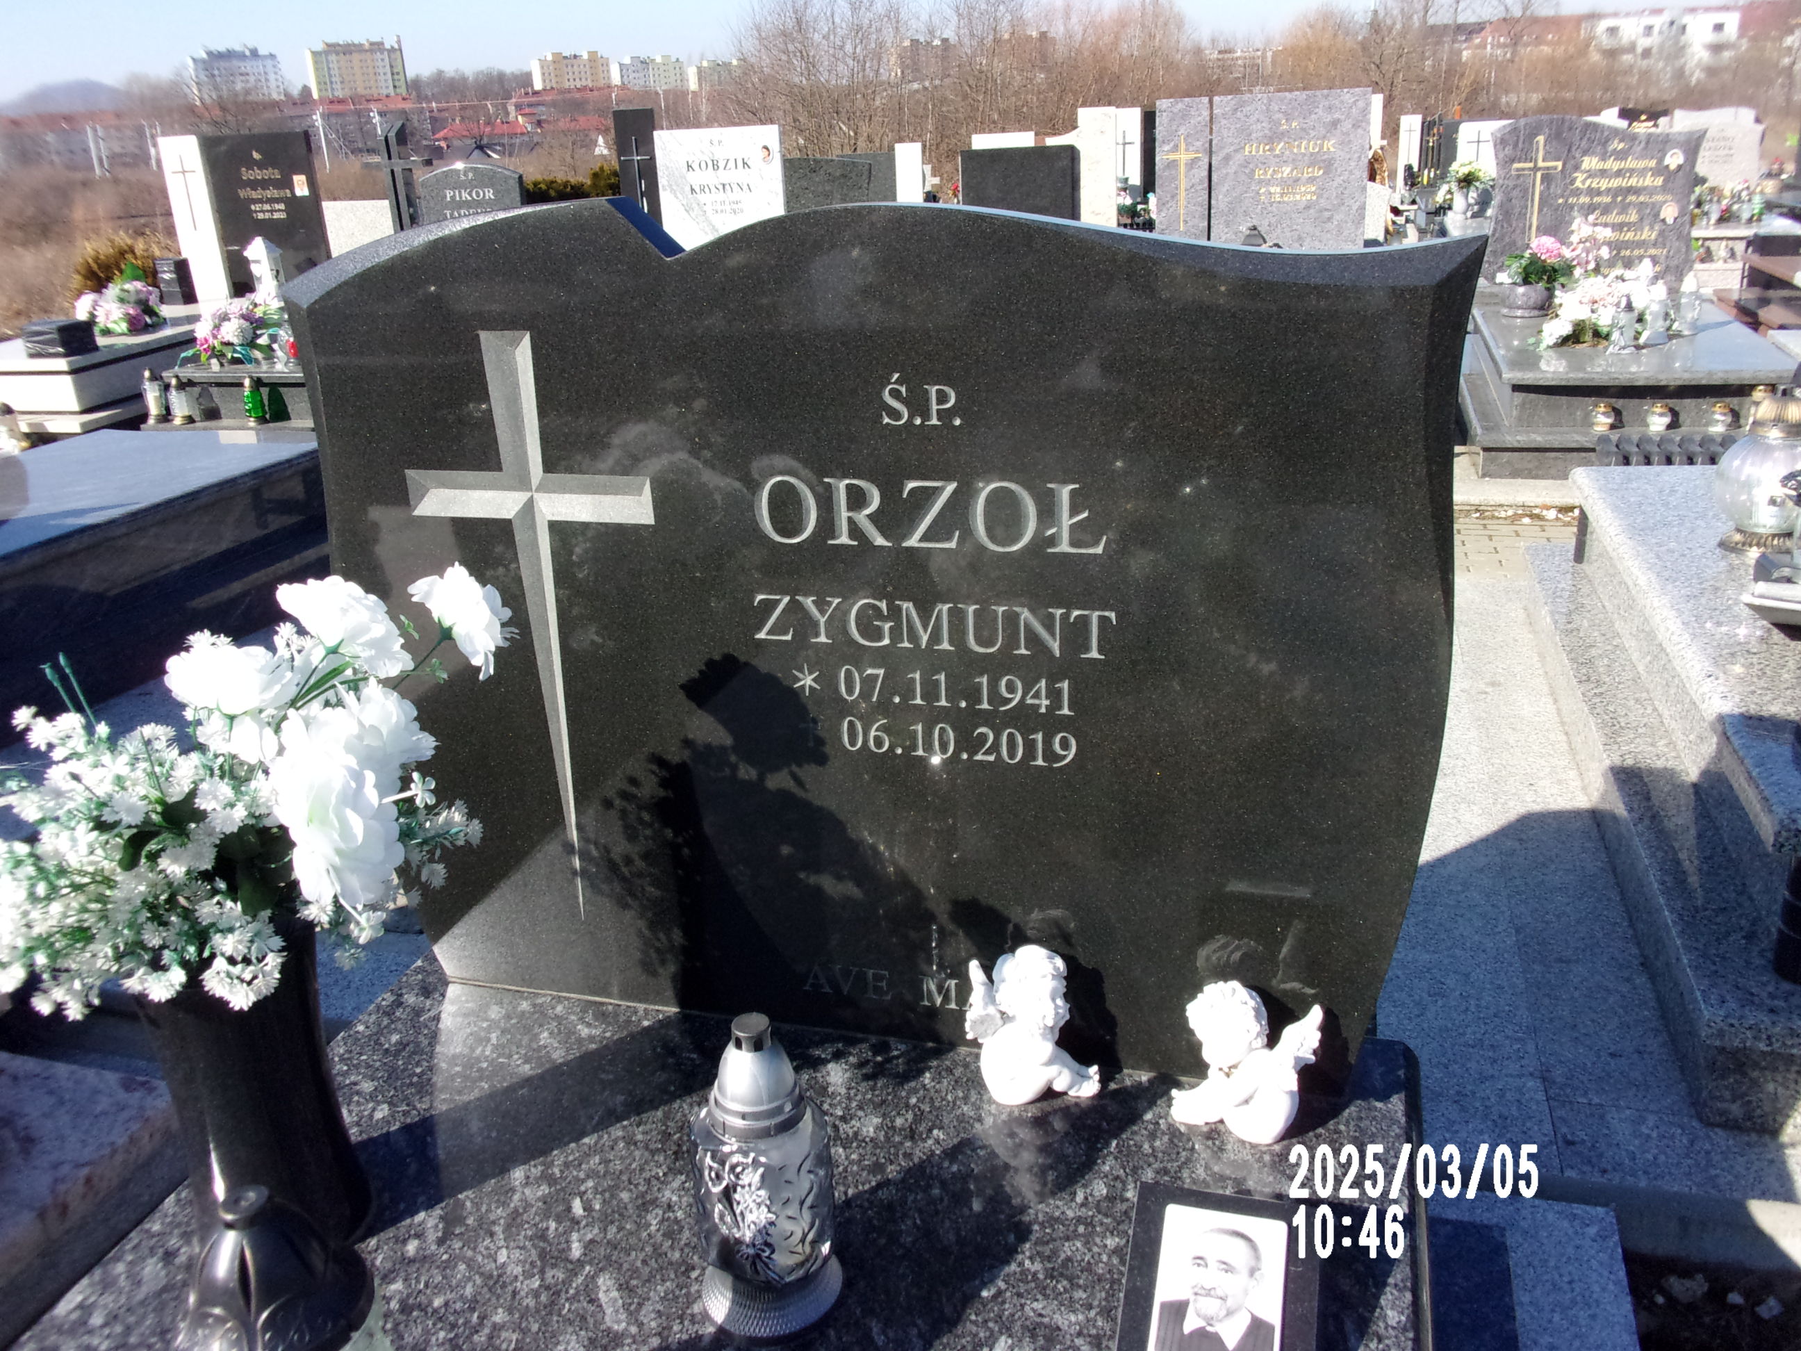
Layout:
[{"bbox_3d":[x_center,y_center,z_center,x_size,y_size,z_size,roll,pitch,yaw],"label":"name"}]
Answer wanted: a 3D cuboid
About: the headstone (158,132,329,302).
[{"bbox_3d":[-4.129,-2.921,9.311,1.101,1.012,0.110,3,23,16],"label":"headstone"}]

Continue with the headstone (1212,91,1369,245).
[{"bbox_3d":[2.004,-2.486,7.525,0.768,0.965,0.090,3,23,16],"label":"headstone"}]

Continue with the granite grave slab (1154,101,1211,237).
[{"bbox_3d":[1.485,-2.518,7.677,0.267,0.968,0.090,3,23,16],"label":"granite grave slab"}]

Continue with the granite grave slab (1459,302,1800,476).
[{"bbox_3d":[3.082,-1.345,6.421,1.120,0.390,2.300,3,23,16],"label":"granite grave slab"}]

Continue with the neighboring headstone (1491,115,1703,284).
[{"bbox_3d":[3.374,-2.326,7.200,0.960,0.839,0.090,3,23,16],"label":"neighboring headstone"}]

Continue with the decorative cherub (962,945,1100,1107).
[{"bbox_3d":[0.127,0.335,1.409,0.132,0.160,0.090,-2,22,2],"label":"decorative cherub"}]

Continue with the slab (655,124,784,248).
[{"bbox_3d":[-1.004,-2.655,8.405,0.760,0.938,0.075,3,23,16],"label":"slab"}]

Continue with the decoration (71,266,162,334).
[{"bbox_3d":[-4.547,-2.190,8.479,0.430,0.330,0.400,3,23,16],"label":"decoration"}]

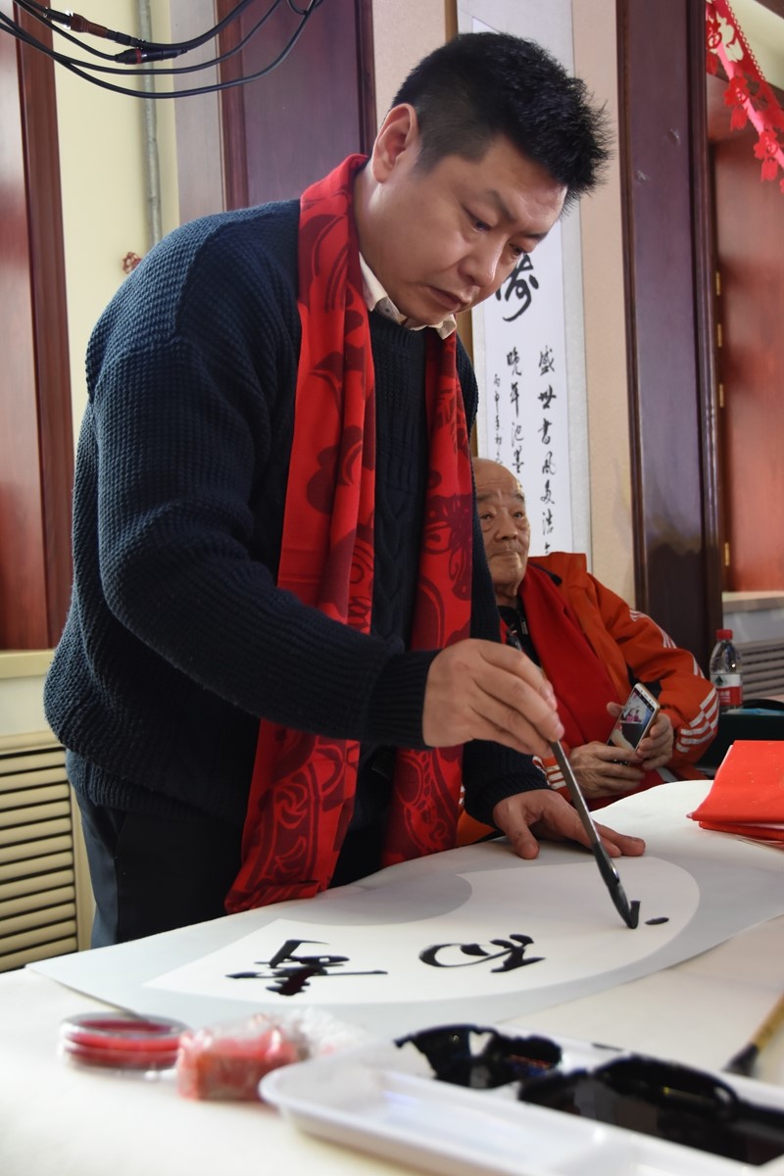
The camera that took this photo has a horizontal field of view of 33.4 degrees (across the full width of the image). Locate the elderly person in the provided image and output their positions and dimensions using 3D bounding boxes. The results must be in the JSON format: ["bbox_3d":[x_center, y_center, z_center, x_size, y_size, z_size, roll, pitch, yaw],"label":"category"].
[{"bbox_3d":[0.280,0.370,2.220,0.620,1.200,0.750,-3,2,-20],"label":"elderly person"}]

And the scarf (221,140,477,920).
[{"bbox_3d":[-0.037,-0.045,1.160,0.210,0.640,0.270,0,3,45],"label":"scarf"}]

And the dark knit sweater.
[{"bbox_3d":[-0.085,-0.055,1.200,0.410,0.570,0.510,0,3,45],"label":"dark knit sweater"}]

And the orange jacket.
[{"bbox_3d":[0.290,0.220,2.280,0.600,0.560,0.460,-3,2,-20],"label":"orange jacket"}]

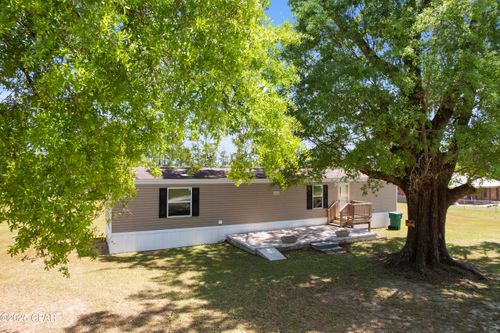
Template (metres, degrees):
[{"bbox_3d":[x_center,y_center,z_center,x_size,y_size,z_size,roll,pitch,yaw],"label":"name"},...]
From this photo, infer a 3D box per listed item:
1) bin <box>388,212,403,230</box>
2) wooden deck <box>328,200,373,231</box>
[{"bbox_3d":[9.884,3.705,20.664,0.830,1.100,0.660,1,-1,-30],"label":"bin"},{"bbox_3d":[6.162,3.179,19.157,2.263,1.782,1.411,1,-1,-25],"label":"wooden deck"}]

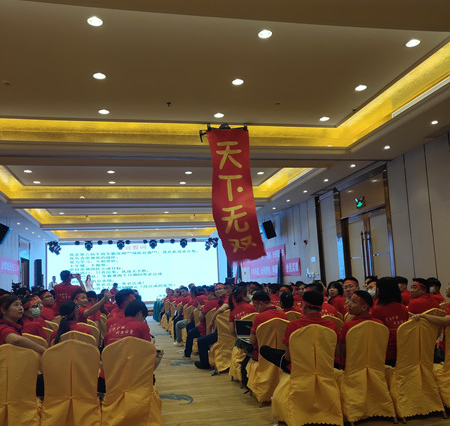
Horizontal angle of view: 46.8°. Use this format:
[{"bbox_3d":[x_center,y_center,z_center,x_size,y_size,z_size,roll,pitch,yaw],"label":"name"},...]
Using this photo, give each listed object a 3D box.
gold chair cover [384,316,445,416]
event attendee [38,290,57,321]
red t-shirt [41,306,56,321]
[{"bbox_3d":[1.807,1.517,5.171,0.470,0.930,0.580,0,-8,-12],"label":"gold chair cover"},{"bbox_3d":[-2.412,1.738,7.085,0.550,1.340,0.750,-5,-9,18],"label":"event attendee"},{"bbox_3d":[-2.397,1.590,7.008,0.470,0.670,0.320,-5,-9,18],"label":"red t-shirt"}]

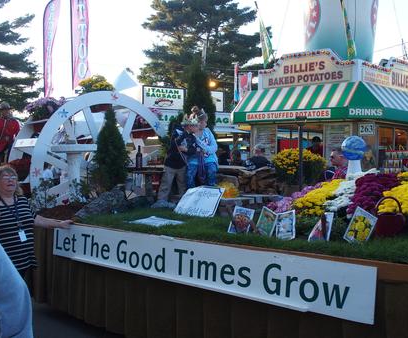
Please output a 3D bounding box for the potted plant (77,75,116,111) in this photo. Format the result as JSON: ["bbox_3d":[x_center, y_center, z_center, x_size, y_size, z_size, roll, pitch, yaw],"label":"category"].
[{"bbox_3d":[-1.360,-0.950,6.250,0.470,0.470,0.450,-1,1,-44],"label":"potted plant"}]

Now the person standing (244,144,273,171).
[{"bbox_3d":[1.010,0.420,9.200,0.420,1.730,0.540,0,1,-32],"label":"person standing"}]

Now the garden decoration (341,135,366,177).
[{"bbox_3d":[1.510,-0.110,5.000,0.260,0.480,0.260,0,1,0],"label":"garden decoration"}]

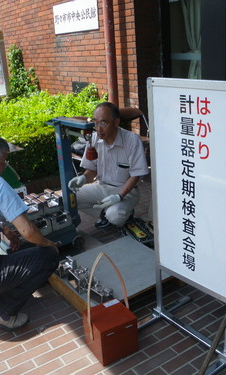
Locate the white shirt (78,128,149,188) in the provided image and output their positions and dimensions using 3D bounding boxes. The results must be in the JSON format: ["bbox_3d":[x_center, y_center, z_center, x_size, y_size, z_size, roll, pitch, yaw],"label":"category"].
[{"bbox_3d":[0.043,-0.234,3.278,0.520,0.500,0.320,5,33,24],"label":"white shirt"}]

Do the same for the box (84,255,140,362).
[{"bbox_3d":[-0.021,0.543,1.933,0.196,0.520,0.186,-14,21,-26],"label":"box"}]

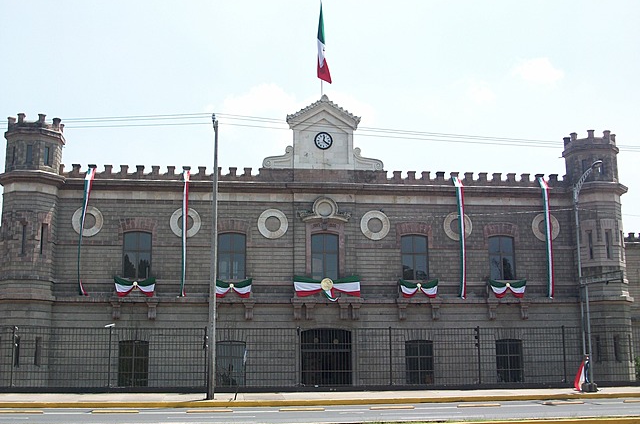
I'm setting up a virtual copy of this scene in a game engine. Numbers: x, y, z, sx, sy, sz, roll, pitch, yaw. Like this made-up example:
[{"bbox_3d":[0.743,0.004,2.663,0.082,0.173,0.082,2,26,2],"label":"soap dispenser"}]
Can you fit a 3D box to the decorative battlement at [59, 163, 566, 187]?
[{"bbox_3d":[0.105,-1.887,42.895,27.892,0.781,0.500,1,-11,-7],"label":"decorative battlement"}]

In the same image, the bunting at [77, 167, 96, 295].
[{"bbox_3d":[-12.124,1.016,40.595,0.959,6.833,0.600,1,-11,-7],"label":"bunting"}]

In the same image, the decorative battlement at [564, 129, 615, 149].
[{"bbox_3d":[15.756,-3.883,45.219,3.054,0.875,3.054,1,-11,-7],"label":"decorative battlement"}]

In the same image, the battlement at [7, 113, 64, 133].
[{"bbox_3d":[-16.357,-4.638,44.605,3.217,1.096,3.217,1,-11,-7],"label":"battlement"}]

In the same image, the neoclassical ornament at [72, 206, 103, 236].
[{"bbox_3d":[-12.349,0.522,41.350,1.630,1.630,0.200,1,-11,-7],"label":"neoclassical ornament"}]

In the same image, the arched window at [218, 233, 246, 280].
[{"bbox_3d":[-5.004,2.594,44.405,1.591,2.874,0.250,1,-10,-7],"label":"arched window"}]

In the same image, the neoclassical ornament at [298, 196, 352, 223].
[{"bbox_3d":[0.224,-0.082,42.435,2.848,1.357,0.450,1,-11,-7],"label":"neoclassical ornament"}]

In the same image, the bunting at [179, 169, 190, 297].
[{"bbox_3d":[-7.623,1.120,43.847,0.420,7.276,0.300,1,-10,-7],"label":"bunting"}]

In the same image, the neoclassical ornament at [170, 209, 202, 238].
[{"bbox_3d":[-7.305,0.631,42.528,1.660,1.630,0.200,1,-10,-7],"label":"neoclassical ornament"}]

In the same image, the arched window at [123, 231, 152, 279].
[{"bbox_3d":[-10.378,2.577,44.096,1.577,2.994,0.350,1,-11,-7],"label":"arched window"}]

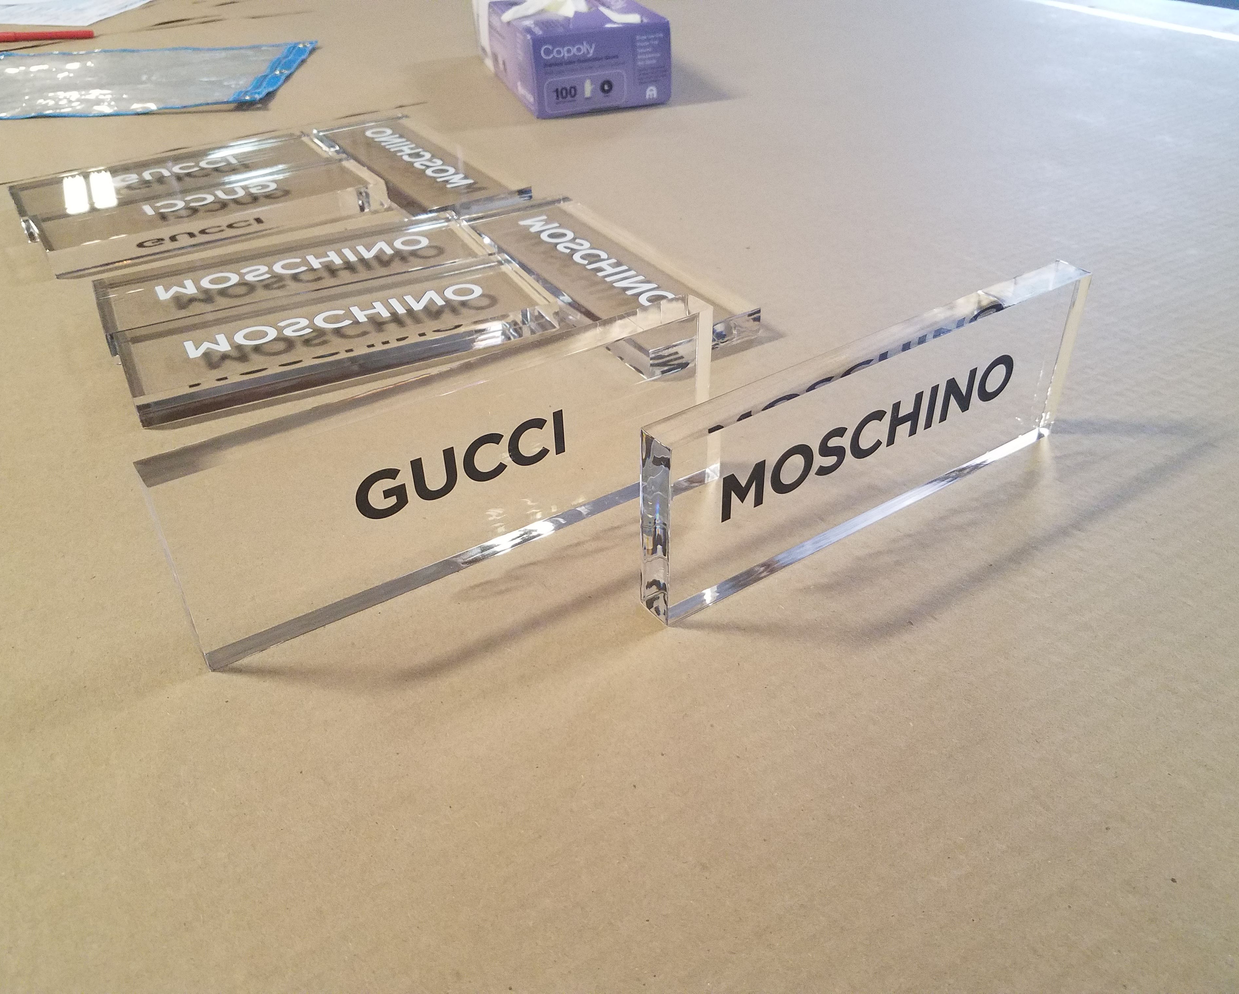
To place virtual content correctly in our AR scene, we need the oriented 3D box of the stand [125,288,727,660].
[{"bbox_3d":[-0.054,-0.011,0.358,0.206,0.074,0.015,-22,41,-27],"label":"stand"}]

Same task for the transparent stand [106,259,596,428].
[{"bbox_3d":[-0.143,-0.087,0.517,0.210,0.015,0.076,-18,39,-22],"label":"transparent stand"}]

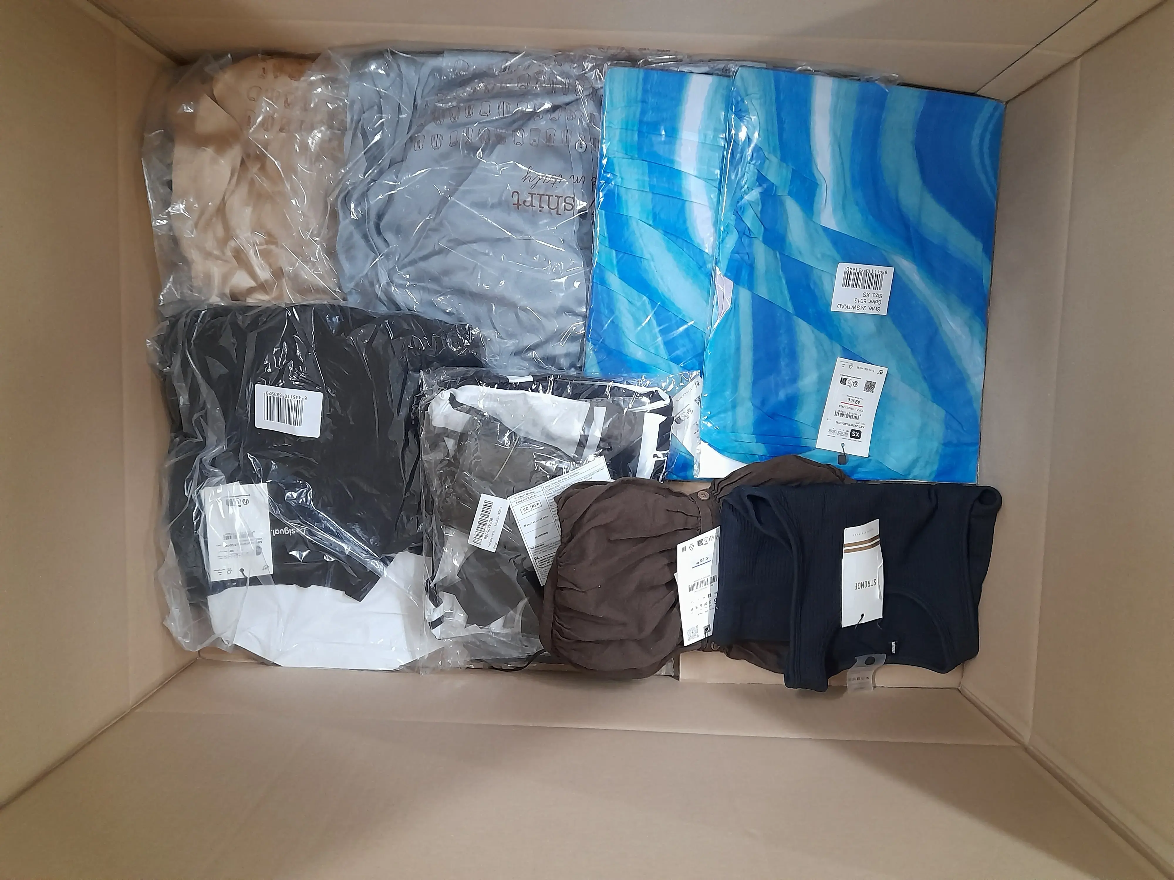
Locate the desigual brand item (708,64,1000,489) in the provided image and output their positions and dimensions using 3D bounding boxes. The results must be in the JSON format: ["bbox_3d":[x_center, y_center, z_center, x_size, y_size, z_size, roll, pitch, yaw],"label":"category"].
[{"bbox_3d":[0.251,-0.152,0.809,0.257,0.027,0.373,2,95,0],"label":"desigual brand item"}]

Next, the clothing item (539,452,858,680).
[{"bbox_3d":[0.106,0.125,0.823,0.294,0.045,0.211,2,95,0],"label":"clothing item"}]

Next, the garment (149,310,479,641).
[{"bbox_3d":[-0.252,0.041,0.814,0.294,0.052,0.321,2,95,0],"label":"garment"}]

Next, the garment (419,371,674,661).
[{"bbox_3d":[-0.036,0.078,0.823,0.246,0.038,0.279,2,95,0],"label":"garment"}]

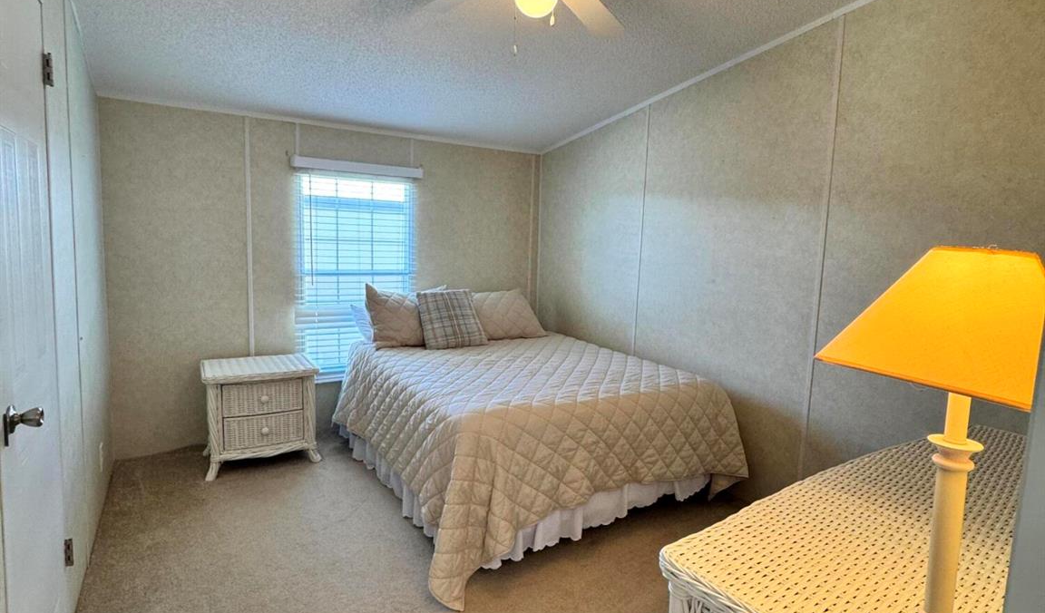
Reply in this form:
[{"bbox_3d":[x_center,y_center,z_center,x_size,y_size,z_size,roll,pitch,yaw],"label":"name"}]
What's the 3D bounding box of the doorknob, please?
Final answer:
[{"bbox_3d":[-1.202,0.279,1.363,0.060,0.068,0.065,-1,7,-30],"label":"doorknob"}]

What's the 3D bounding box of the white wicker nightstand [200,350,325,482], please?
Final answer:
[{"bbox_3d":[-1.597,0.648,3.447,0.615,0.570,0.470,-2,7,-34],"label":"white wicker nightstand"}]

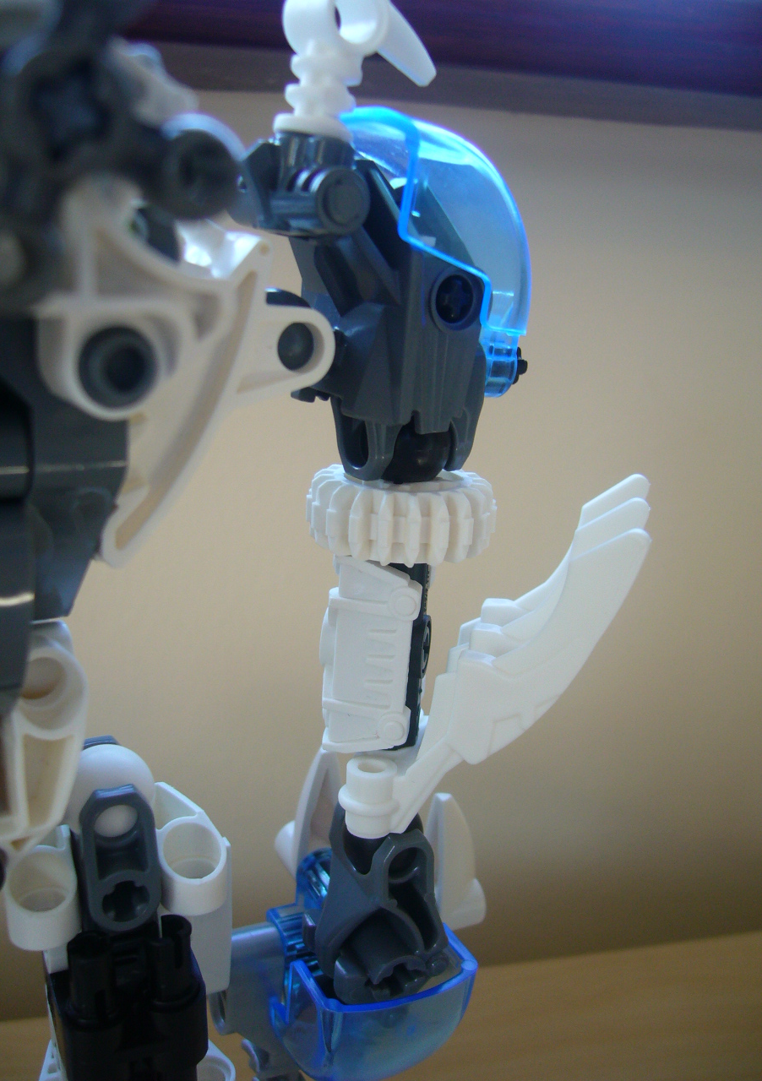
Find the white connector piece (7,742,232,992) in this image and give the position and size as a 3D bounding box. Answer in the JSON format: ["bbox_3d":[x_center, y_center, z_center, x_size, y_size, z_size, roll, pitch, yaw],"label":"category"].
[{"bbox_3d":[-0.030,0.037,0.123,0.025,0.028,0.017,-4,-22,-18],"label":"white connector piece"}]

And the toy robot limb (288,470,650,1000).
[{"bbox_3d":[0.009,0.024,0.132,0.040,0.063,0.024,5,12,9],"label":"toy robot limb"}]

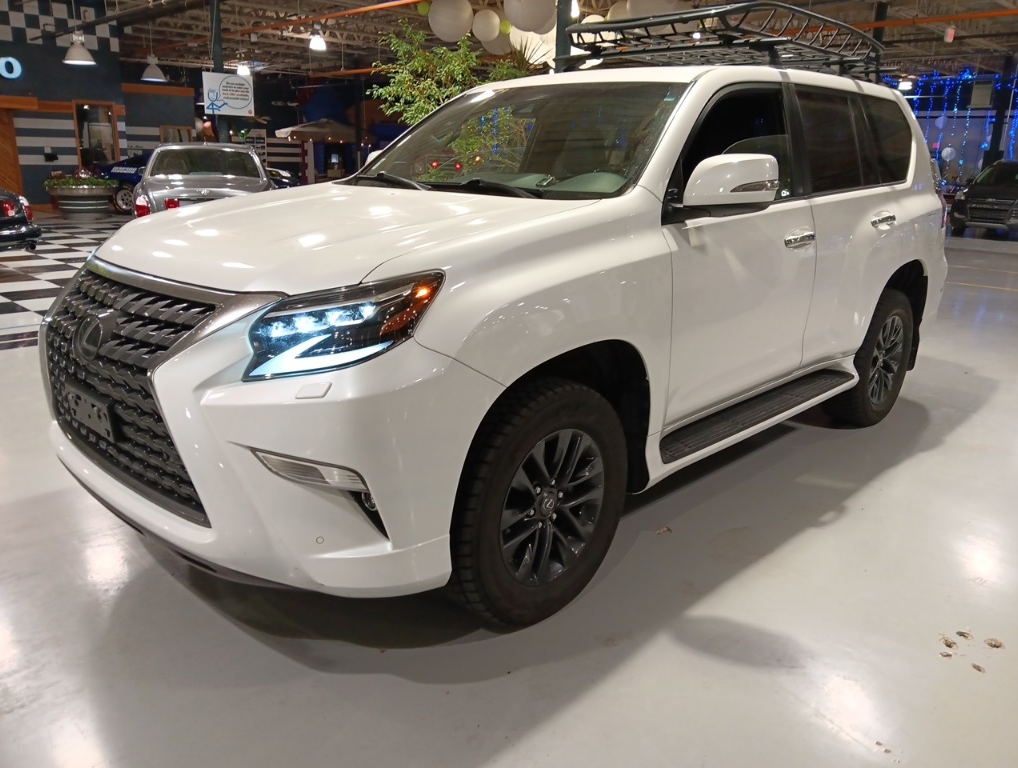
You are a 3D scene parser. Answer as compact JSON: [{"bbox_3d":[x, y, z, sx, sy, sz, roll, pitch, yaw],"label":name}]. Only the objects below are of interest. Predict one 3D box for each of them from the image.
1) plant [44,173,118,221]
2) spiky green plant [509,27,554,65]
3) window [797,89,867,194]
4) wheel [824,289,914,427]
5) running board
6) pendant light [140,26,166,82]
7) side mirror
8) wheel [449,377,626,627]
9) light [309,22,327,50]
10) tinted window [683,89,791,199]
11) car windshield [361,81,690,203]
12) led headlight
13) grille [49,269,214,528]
[{"bbox_3d":[-9.137,-3.998,16.400,1.380,0.950,1.380,1,15,0],"label":"plant"},{"bbox_3d":[0.240,-3.914,9.000,0.530,0.520,0.500,2,16,1],"label":"spiky green plant"},{"bbox_3d":[1.446,-1.095,3.456,0.580,0.475,0.060,-14,4,-44],"label":"window"},{"bbox_3d":[2.015,-0.146,4.331,0.275,0.795,0.795,15,21,42],"label":"wheel"},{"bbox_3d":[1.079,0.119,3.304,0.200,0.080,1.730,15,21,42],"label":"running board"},{"bbox_3d":[-6.947,-6.426,15.000,0.480,1.000,0.480,1,15,0],"label":"pendant light"},{"bbox_3d":[0.743,-0.681,2.561,0.270,0.180,0.190,15,21,42],"label":"side mirror"},{"bbox_3d":[0.062,0.355,2.402,0.275,0.795,0.795,15,20,41],"label":"wheel"},{"bbox_3d":[-4.830,-8.811,19.500,0.440,0.660,0.440,1,15,0],"label":"light"},{"bbox_3d":[0.858,-0.922,2.881,0.950,0.460,0.060,-14,4,-44],"label":"tinted window"},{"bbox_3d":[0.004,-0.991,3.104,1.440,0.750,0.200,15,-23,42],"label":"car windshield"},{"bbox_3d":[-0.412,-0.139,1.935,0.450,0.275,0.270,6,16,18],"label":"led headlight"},{"bbox_3d":[-1.117,-0.006,2.223,1.040,0.600,0.210,15,21,42],"label":"grille"}]

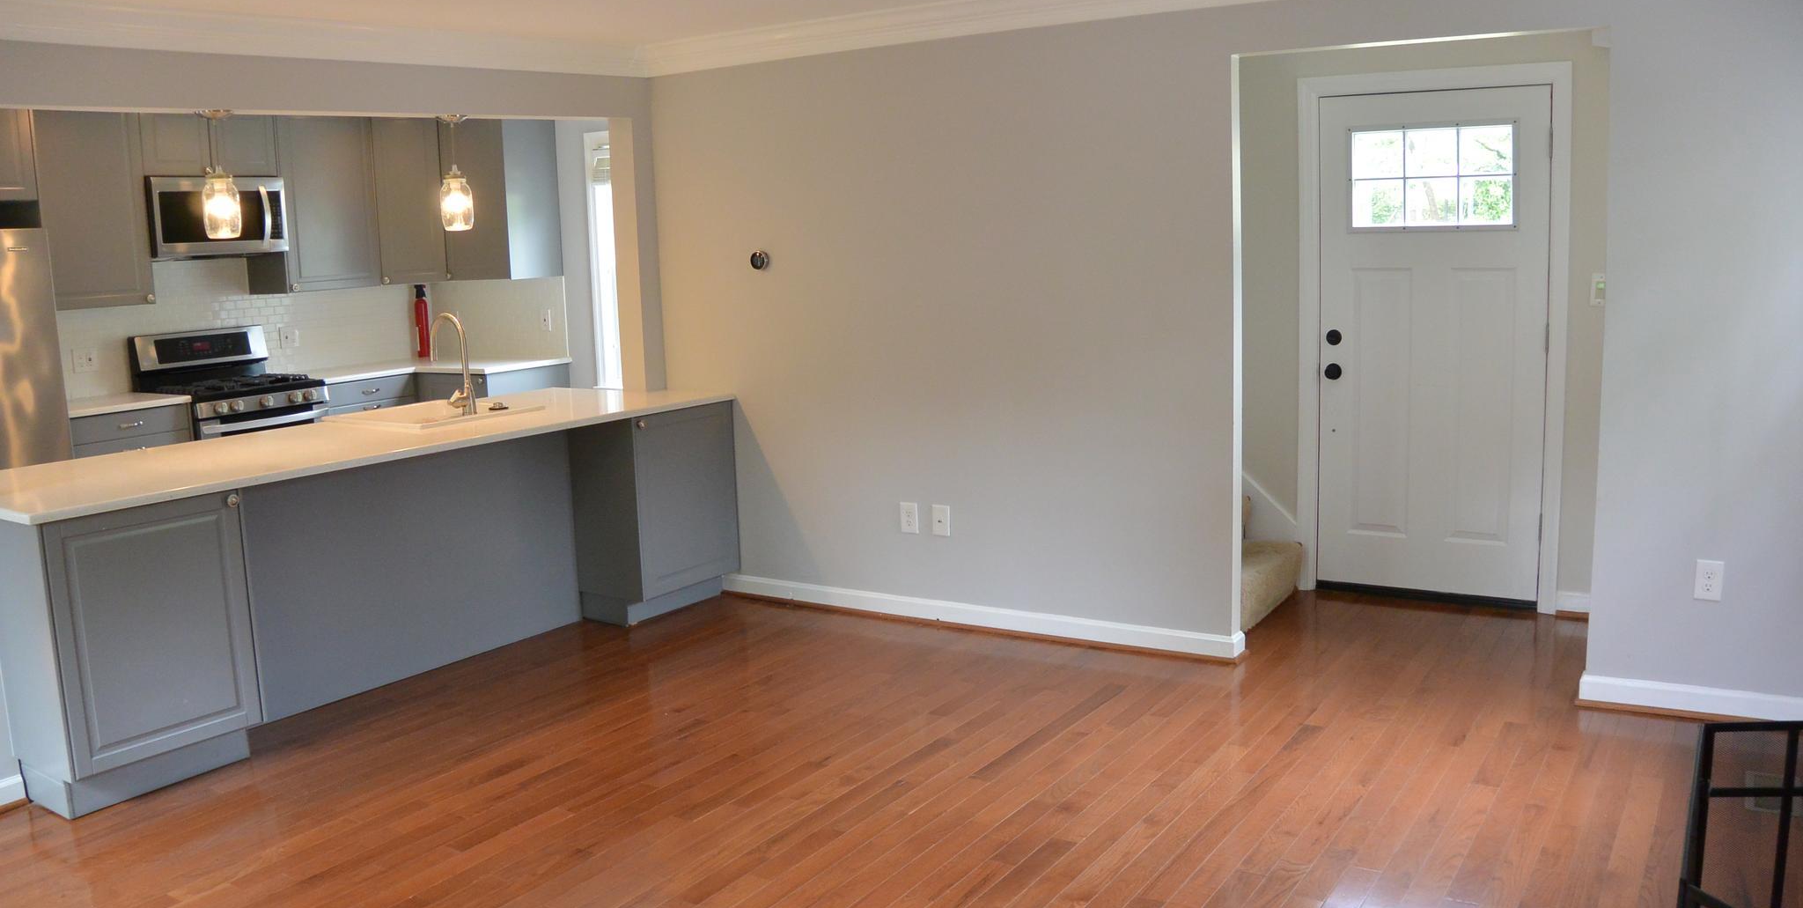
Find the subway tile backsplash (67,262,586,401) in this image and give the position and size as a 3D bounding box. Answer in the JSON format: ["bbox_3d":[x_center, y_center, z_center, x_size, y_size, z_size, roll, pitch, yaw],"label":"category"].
[{"bbox_3d":[-3.369,-0.778,7.696,1.080,0.726,2.780,4,11,33],"label":"subway tile backsplash"}]

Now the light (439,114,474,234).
[{"bbox_3d":[-1.827,-1.152,5.545,0.140,0.470,0.140,4,11,33],"label":"light"}]

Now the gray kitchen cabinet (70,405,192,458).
[{"bbox_3d":[-4.003,0.210,6.861,0.603,0.885,0.605,4,11,33],"label":"gray kitchen cabinet"}]

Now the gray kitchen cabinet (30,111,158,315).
[{"bbox_3d":[-4.267,-1.264,6.887,0.400,1.015,0.615,4,11,33],"label":"gray kitchen cabinet"}]

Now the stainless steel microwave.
[{"bbox_3d":[-3.854,-1.304,7.466,0.460,0.430,0.757,4,11,33],"label":"stainless steel microwave"}]

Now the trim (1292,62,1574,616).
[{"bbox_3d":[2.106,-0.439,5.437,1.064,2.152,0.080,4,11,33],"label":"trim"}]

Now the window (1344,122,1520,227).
[{"bbox_3d":[2.105,-1.095,5.369,0.661,0.410,0.050,4,11,33],"label":"window"}]

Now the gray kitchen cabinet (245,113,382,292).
[{"bbox_3d":[-3.404,-1.445,7.758,0.395,1.010,0.610,4,11,33],"label":"gray kitchen cabinet"}]

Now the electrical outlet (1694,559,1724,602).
[{"bbox_3d":[2.449,0.386,4.099,0.077,0.123,0.010,4,11,33],"label":"electrical outlet"}]

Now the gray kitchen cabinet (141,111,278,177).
[{"bbox_3d":[-3.787,-1.653,7.196,0.395,0.368,0.762,4,11,33],"label":"gray kitchen cabinet"}]

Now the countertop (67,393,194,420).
[{"bbox_3d":[-4.121,-0.249,6.980,0.650,0.038,0.620,4,11,33],"label":"countertop"}]

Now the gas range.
[{"bbox_3d":[-3.705,-0.067,7.567,0.710,1.215,0.762,4,11,33],"label":"gas range"}]

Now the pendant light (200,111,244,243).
[{"bbox_3d":[-2.299,-0.941,4.557,0.130,0.430,0.130,4,11,33],"label":"pendant light"}]

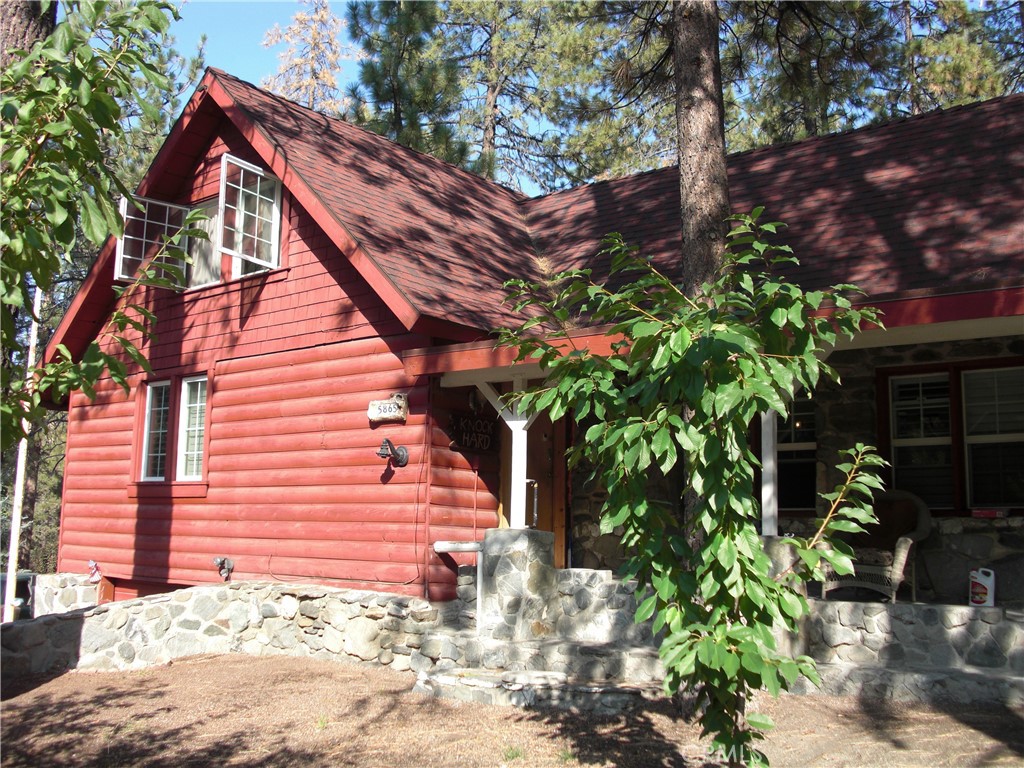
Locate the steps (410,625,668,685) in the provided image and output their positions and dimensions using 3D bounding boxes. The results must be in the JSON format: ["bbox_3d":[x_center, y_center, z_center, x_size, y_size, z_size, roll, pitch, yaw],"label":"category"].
[{"bbox_3d":[0.281,2.589,9.874,2.700,0.370,0.900,-5,-10,36],"label":"steps"}]

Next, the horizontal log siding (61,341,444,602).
[{"bbox_3d":[-3.807,1.133,13.871,7.986,2.912,0.250,-6,-10,40],"label":"horizontal log siding"}]

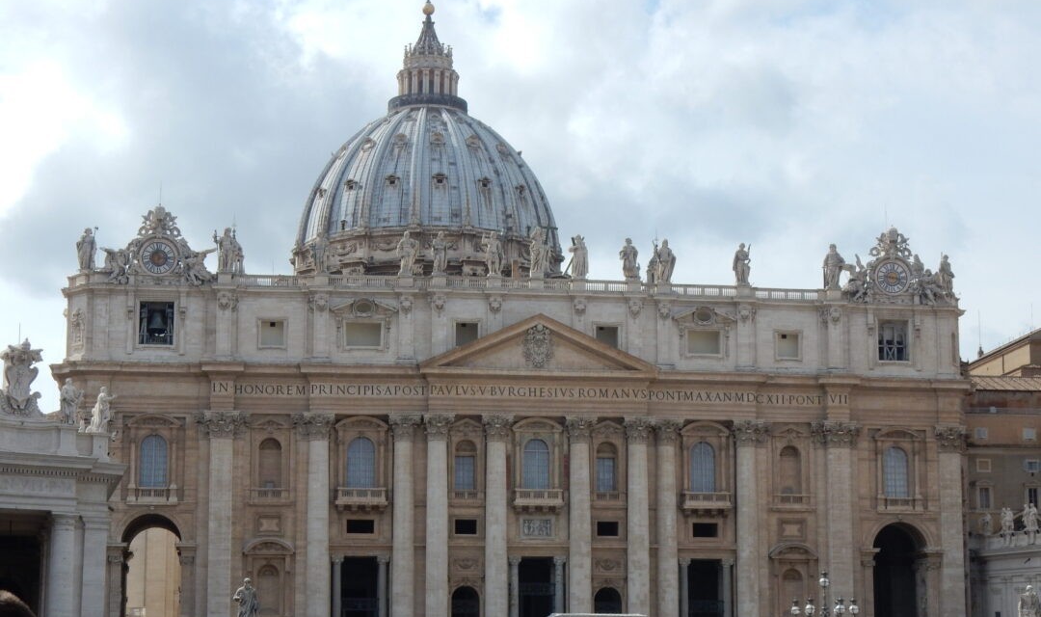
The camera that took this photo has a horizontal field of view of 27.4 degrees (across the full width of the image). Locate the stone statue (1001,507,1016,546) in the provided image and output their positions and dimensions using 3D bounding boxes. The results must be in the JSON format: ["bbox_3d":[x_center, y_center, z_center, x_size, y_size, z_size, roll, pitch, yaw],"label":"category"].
[{"bbox_3d":[59.906,26.671,262.000,1.400,4.606,1.600,5,-11,-29],"label":"stone statue"}]

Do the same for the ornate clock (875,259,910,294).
[{"bbox_3d":[48.740,-4.100,279.310,4.650,4.650,0.800,1,-10,-8],"label":"ornate clock"}]

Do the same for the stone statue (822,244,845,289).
[{"bbox_3d":[40.780,-5.470,278.400,2.840,5.890,1.800,1,-10,-8],"label":"stone statue"}]

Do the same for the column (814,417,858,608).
[{"bbox_3d":[39.920,28.180,270.820,6.070,27.550,2.000,1,-10,-9],"label":"column"}]

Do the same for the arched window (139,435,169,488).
[{"bbox_3d":[-45.951,19.135,267.518,3.571,6.532,0.600,1,-10,-9],"label":"arched window"}]

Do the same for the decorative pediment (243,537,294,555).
[{"bbox_3d":[-30.700,28.940,260.040,6.070,2.100,1.000,1,-10,-9],"label":"decorative pediment"}]

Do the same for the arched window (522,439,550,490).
[{"bbox_3d":[2.010,19.890,269.990,3.450,6.900,0.600,1,-10,-8],"label":"arched window"}]

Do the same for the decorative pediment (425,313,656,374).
[{"bbox_3d":[2.287,4.627,273.901,30.300,7.600,3.000,1,-10,-9],"label":"decorative pediment"}]

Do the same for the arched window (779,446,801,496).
[{"bbox_3d":[34.390,20.730,272.570,2.790,6.160,0.700,1,-10,-9],"label":"arched window"}]

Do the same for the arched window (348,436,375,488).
[{"bbox_3d":[-19.933,19.328,268.012,3.569,6.366,0.700,1,-10,-8],"label":"arched window"}]

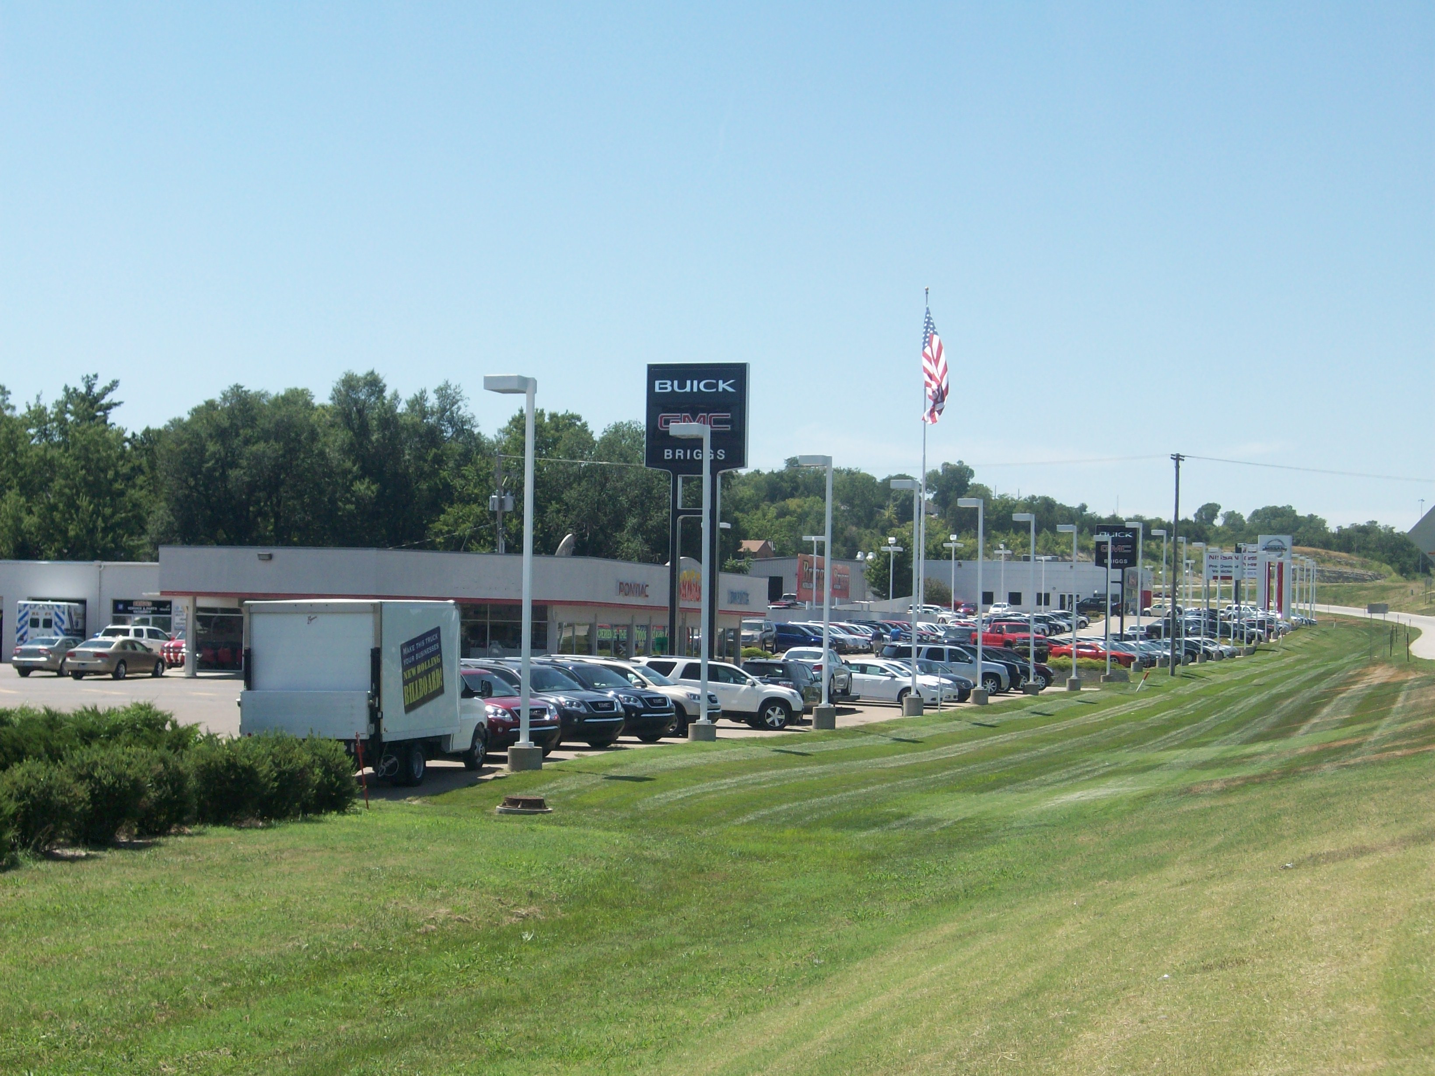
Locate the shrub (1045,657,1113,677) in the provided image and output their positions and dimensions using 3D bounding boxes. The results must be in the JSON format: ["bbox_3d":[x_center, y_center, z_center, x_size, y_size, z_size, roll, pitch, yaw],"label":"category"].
[{"bbox_3d":[16.650,5.937,126.000,3.200,0.900,1.500,0,-2,15],"label":"shrub"}]

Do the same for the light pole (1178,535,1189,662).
[{"bbox_3d":[29.276,3.934,173.100,1.000,8.000,0.450,0,-2,15],"label":"light pole"}]

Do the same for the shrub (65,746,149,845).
[{"bbox_3d":[-7.668,3.235,34.400,1.100,1.250,1.100,1,-2,-12],"label":"shrub"}]

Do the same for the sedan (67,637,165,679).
[{"bbox_3d":[-21.942,4.405,100.000,1.870,1.480,5.100,0,-2,15],"label":"sedan"}]

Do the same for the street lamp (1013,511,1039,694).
[{"bbox_3d":[11.982,2.575,106.685,1.130,7.070,0.610,0,-2,15],"label":"street lamp"}]

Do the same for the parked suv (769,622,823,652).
[{"bbox_3d":[4.293,6.071,165.000,4.800,1.760,1.900,0,-2,20],"label":"parked suv"}]

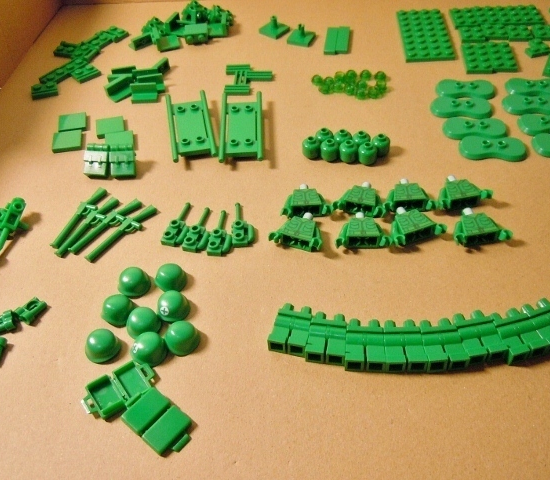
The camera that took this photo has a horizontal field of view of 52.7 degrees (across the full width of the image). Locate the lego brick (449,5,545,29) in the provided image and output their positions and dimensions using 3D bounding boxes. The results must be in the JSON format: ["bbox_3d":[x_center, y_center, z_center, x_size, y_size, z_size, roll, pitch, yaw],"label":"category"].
[{"bbox_3d":[0.162,-0.164,0.402,0.064,0.005,0.024,-2,48,2],"label":"lego brick"}]

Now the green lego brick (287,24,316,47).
[{"bbox_3d":[0.019,-0.146,0.391,0.016,0.013,0.016,14,51,16],"label":"green lego brick"}]

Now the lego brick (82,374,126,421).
[{"bbox_3d":[-0.069,0.063,0.221,0.014,0.004,0.016,-31,54,-21],"label":"lego brick"}]

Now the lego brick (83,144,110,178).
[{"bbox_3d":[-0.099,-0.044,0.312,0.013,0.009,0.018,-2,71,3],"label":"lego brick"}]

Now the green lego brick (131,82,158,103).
[{"bbox_3d":[-0.083,-0.094,0.356,0.016,0.010,0.008,-2,49,3],"label":"green lego brick"}]

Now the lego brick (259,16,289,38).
[{"bbox_3d":[0.000,-0.152,0.395,0.016,0.011,0.016,30,56,27],"label":"lego brick"}]

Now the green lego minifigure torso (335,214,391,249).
[{"bbox_3d":[0.043,-0.005,0.270,0.026,0.009,0.019,0,49,5],"label":"green lego minifigure torso"}]

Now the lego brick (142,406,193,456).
[{"bbox_3d":[-0.039,0.073,0.210,0.013,0.004,0.016,31,58,28],"label":"lego brick"}]

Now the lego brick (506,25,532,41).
[{"bbox_3d":[0.169,-0.143,0.384,0.016,0.005,0.016,2,49,6],"label":"lego brick"}]

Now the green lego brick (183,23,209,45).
[{"bbox_3d":[-0.056,-0.148,0.398,0.016,0.008,0.011,-3,60,0],"label":"green lego brick"}]

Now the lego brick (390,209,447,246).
[{"bbox_3d":[0.067,-0.009,0.270,0.027,0.008,0.018,-17,50,-11],"label":"lego brick"}]

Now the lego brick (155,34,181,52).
[{"bbox_3d":[-0.076,-0.140,0.395,0.016,0.007,0.008,-15,49,-10],"label":"lego brick"}]

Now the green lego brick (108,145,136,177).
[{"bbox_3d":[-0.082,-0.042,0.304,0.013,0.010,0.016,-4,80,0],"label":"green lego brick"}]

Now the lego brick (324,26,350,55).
[{"bbox_3d":[0.044,-0.140,0.390,0.016,0.003,0.033,5,49,8],"label":"lego brick"}]

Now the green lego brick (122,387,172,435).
[{"bbox_3d":[-0.048,0.066,0.211,0.010,0.004,0.015,32,57,28],"label":"green lego brick"}]

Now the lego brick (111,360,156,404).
[{"bbox_3d":[-0.056,0.057,0.223,0.014,0.004,0.016,-28,53,-20],"label":"lego brick"}]

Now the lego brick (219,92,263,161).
[{"bbox_3d":[-0.019,-0.065,0.324,0.024,0.010,0.065,-3,49,1],"label":"lego brick"}]

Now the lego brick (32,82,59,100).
[{"bbox_3d":[-0.148,-0.096,0.357,0.016,0.005,0.010,-13,49,-8],"label":"lego brick"}]

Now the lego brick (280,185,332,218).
[{"bbox_3d":[0.016,-0.021,0.285,0.025,0.009,0.019,-1,49,4],"label":"lego brick"}]

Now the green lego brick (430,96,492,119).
[{"bbox_3d":[0.111,-0.079,0.330,0.036,0.005,0.017,-1,48,3],"label":"green lego brick"}]

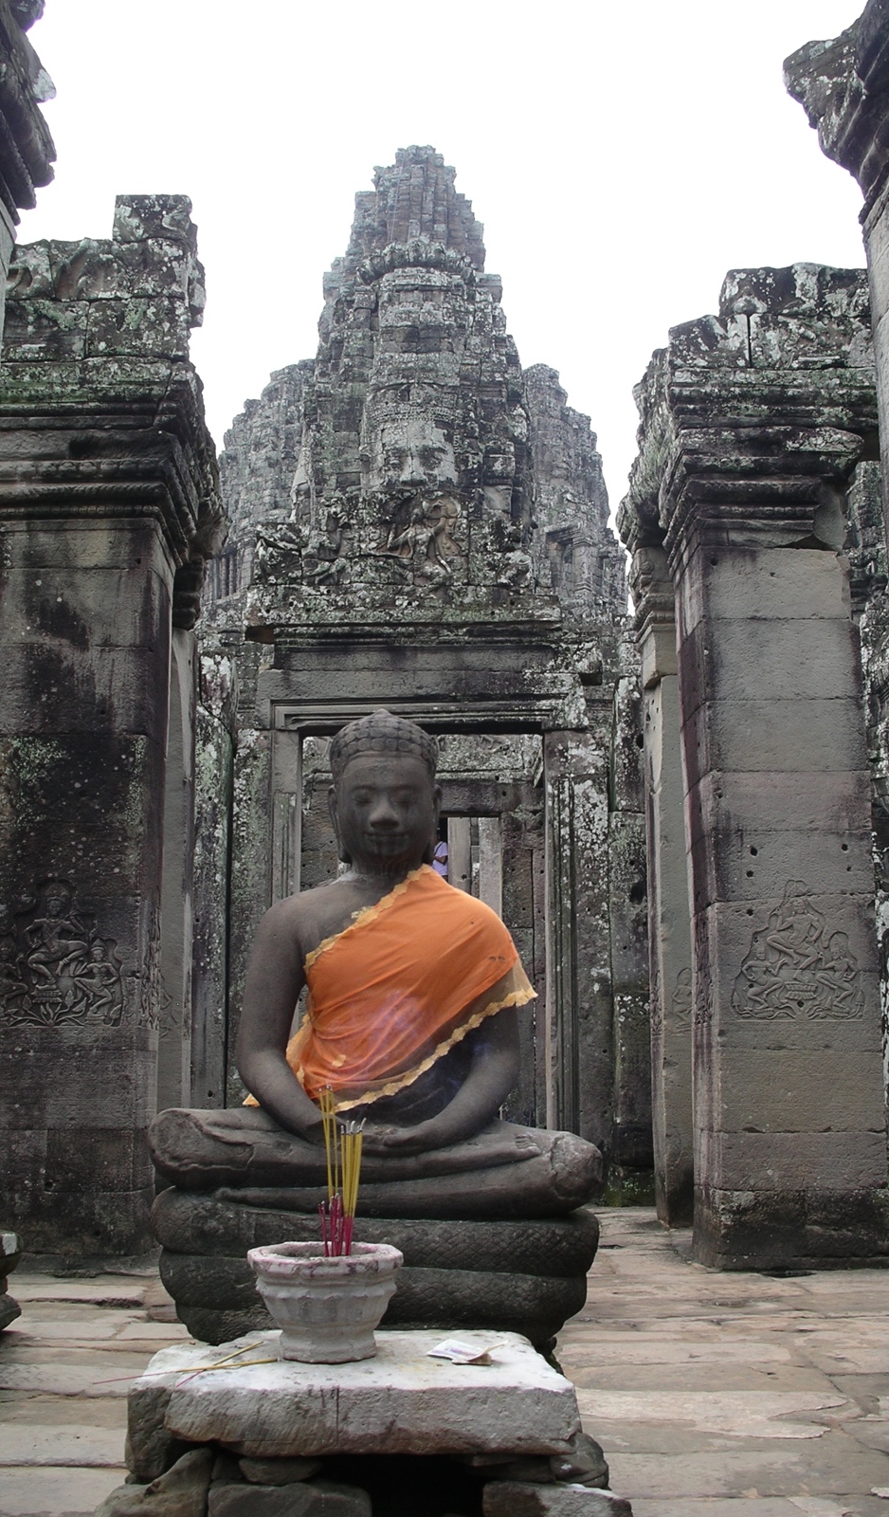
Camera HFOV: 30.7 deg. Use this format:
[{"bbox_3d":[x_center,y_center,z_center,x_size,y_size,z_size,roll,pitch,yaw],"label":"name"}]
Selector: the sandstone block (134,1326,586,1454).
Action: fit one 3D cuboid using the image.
[{"bbox_3d":[-0.115,0.894,2.296,0.580,0.100,0.430,0,-10,0],"label":"sandstone block"}]

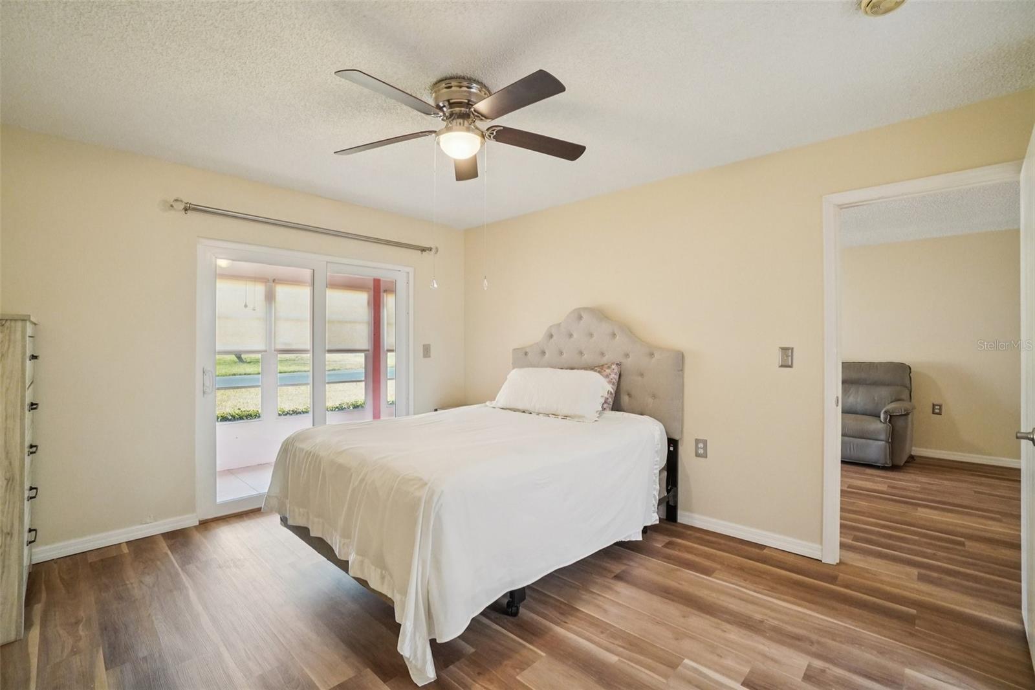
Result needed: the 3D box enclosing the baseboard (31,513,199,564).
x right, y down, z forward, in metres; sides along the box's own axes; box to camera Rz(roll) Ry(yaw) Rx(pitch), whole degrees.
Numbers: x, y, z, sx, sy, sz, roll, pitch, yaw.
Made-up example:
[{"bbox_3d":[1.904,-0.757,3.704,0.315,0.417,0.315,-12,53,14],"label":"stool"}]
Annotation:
[{"bbox_3d":[-2.462,1.180,2.631,0.022,0.091,0.834,2,2,43],"label":"baseboard"}]

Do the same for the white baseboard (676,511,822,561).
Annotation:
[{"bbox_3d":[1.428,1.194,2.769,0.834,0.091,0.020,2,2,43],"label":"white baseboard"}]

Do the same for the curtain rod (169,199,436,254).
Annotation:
[{"bbox_3d":[-1.497,-0.894,3.506,0.108,0.099,2.071,2,2,43],"label":"curtain rod"}]

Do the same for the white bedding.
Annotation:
[{"bbox_3d":[-0.191,0.828,2.744,1.608,0.631,2.062,2,2,43],"label":"white bedding"}]

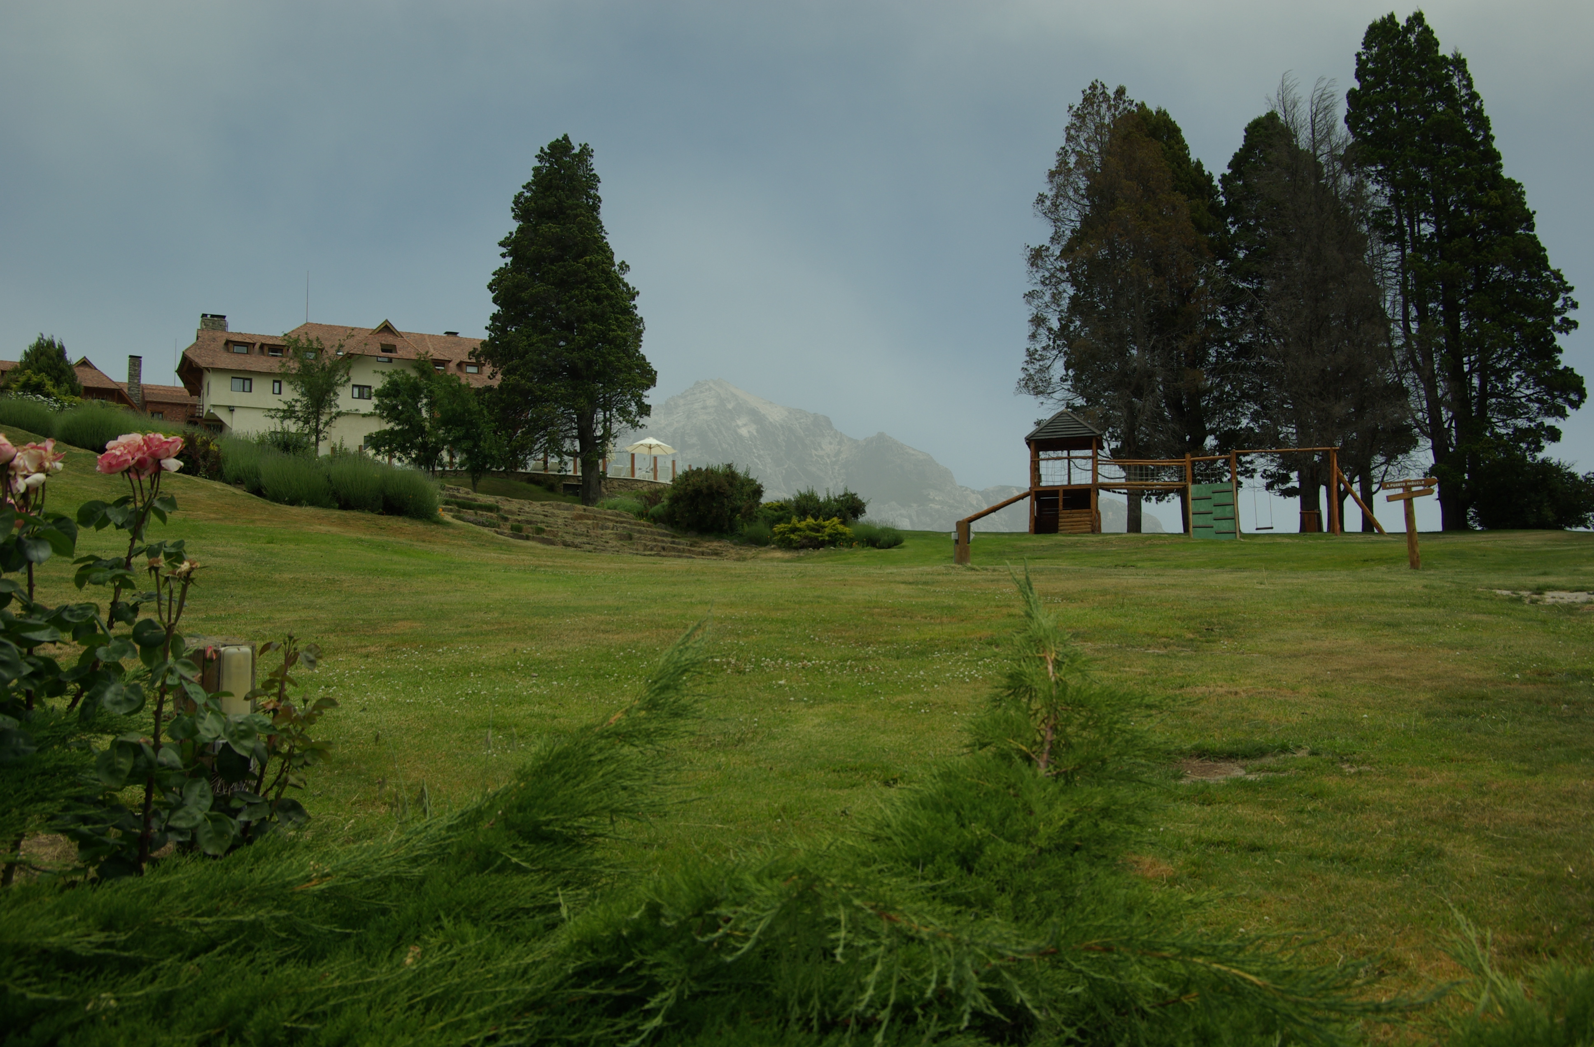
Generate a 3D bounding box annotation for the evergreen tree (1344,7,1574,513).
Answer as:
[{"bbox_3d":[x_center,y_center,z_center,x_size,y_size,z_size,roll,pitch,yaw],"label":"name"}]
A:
[{"bbox_3d":[24.098,-9.118,47.775,8.200,18.590,8.000,1,2,27],"label":"evergreen tree"}]

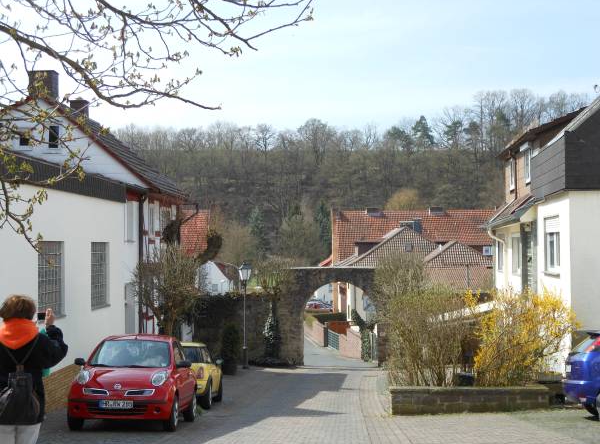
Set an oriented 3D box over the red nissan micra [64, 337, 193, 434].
[{"bbox_3d":[-2.687,2.608,18.878,1.670,1.530,3.720,0,-6,1],"label":"red nissan micra"}]

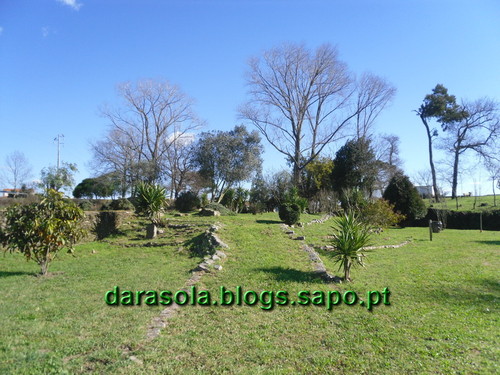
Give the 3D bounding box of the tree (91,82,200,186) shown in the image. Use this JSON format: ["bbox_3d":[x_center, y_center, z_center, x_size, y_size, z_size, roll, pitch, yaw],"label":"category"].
[{"bbox_3d":[-9.632,-4.698,38.000,10.340,11.090,9.100,0,-1,0],"label":"tree"}]

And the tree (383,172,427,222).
[{"bbox_3d":[8.596,0.584,22.500,2.450,2.840,2.330,0,-1,0],"label":"tree"}]

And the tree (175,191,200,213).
[{"bbox_3d":[-3.555,0.825,23.000,1.480,1.310,1.400,0,-1,0],"label":"tree"}]

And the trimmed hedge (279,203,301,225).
[{"bbox_3d":[1.563,1.048,16.000,0.870,0.910,0.840,0,-1,0],"label":"trimmed hedge"}]

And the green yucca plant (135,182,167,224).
[{"bbox_3d":[-3.322,0.568,13.500,1.070,1.470,1.010,0,-1,0],"label":"green yucca plant"}]

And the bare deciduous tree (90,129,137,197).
[{"bbox_3d":[-14.177,-2.493,42.000,4.780,7.270,4.540,0,-1,0],"label":"bare deciduous tree"}]

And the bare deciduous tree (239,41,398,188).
[{"bbox_3d":[5.508,-5.549,33.000,12.570,12.570,10.680,0,-1,0],"label":"bare deciduous tree"}]

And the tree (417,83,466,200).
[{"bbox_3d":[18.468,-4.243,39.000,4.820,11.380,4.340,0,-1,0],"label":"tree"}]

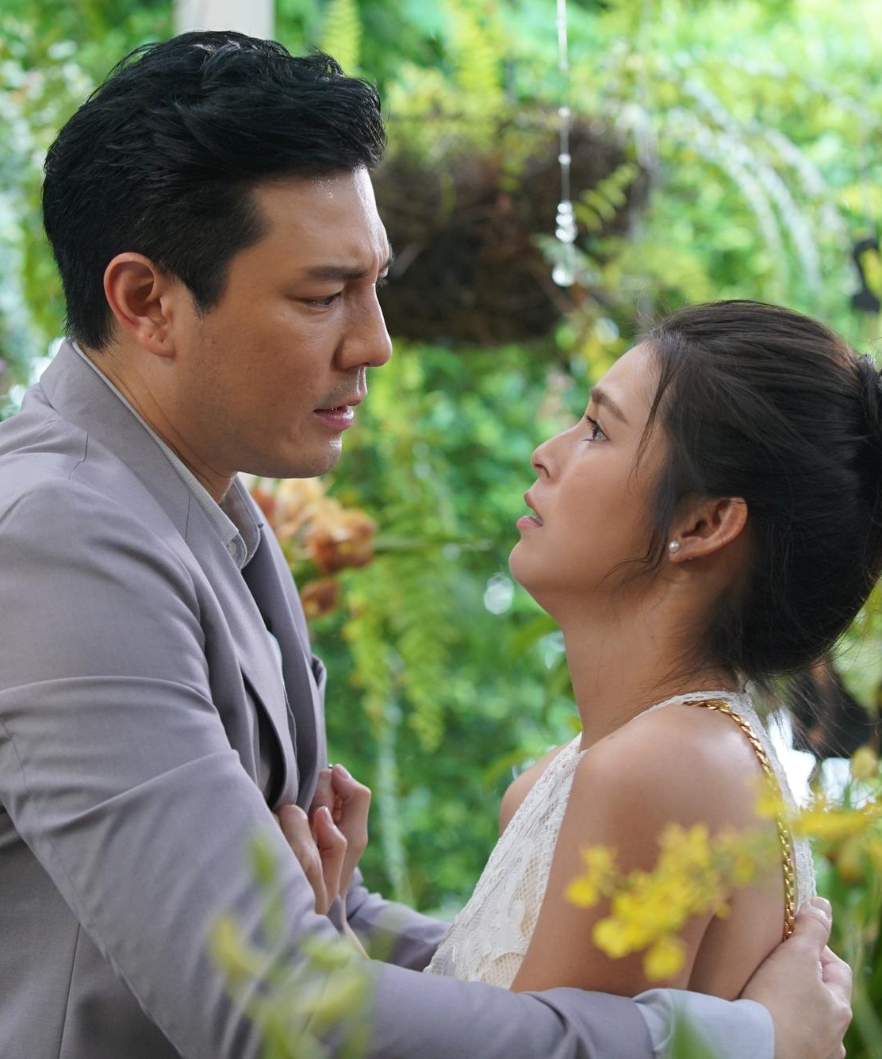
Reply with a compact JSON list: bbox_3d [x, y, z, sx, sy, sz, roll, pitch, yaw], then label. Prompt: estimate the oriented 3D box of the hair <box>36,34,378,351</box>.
[{"bbox_3d":[-0.136,-0.203,1.850,0.208,0.190,0.178,6,-6,12],"label":"hair"}]

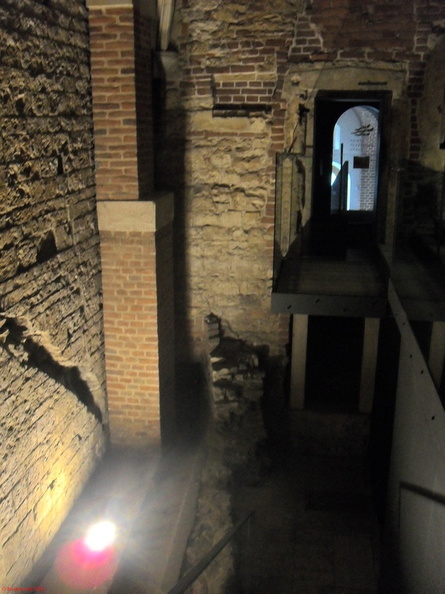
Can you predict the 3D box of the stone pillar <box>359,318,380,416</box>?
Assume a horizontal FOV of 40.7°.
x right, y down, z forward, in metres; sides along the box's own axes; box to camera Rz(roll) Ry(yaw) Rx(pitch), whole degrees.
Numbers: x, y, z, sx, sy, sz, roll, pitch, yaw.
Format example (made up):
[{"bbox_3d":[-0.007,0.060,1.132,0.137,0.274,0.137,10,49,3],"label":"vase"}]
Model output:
[{"bbox_3d":[1.442,0.643,5.903,0.141,1.023,0.150,3,16,9],"label":"stone pillar"}]

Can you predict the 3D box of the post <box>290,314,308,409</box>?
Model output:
[{"bbox_3d":[0.771,0.617,6.011,0.148,1.038,0.150,3,16,9],"label":"post"}]

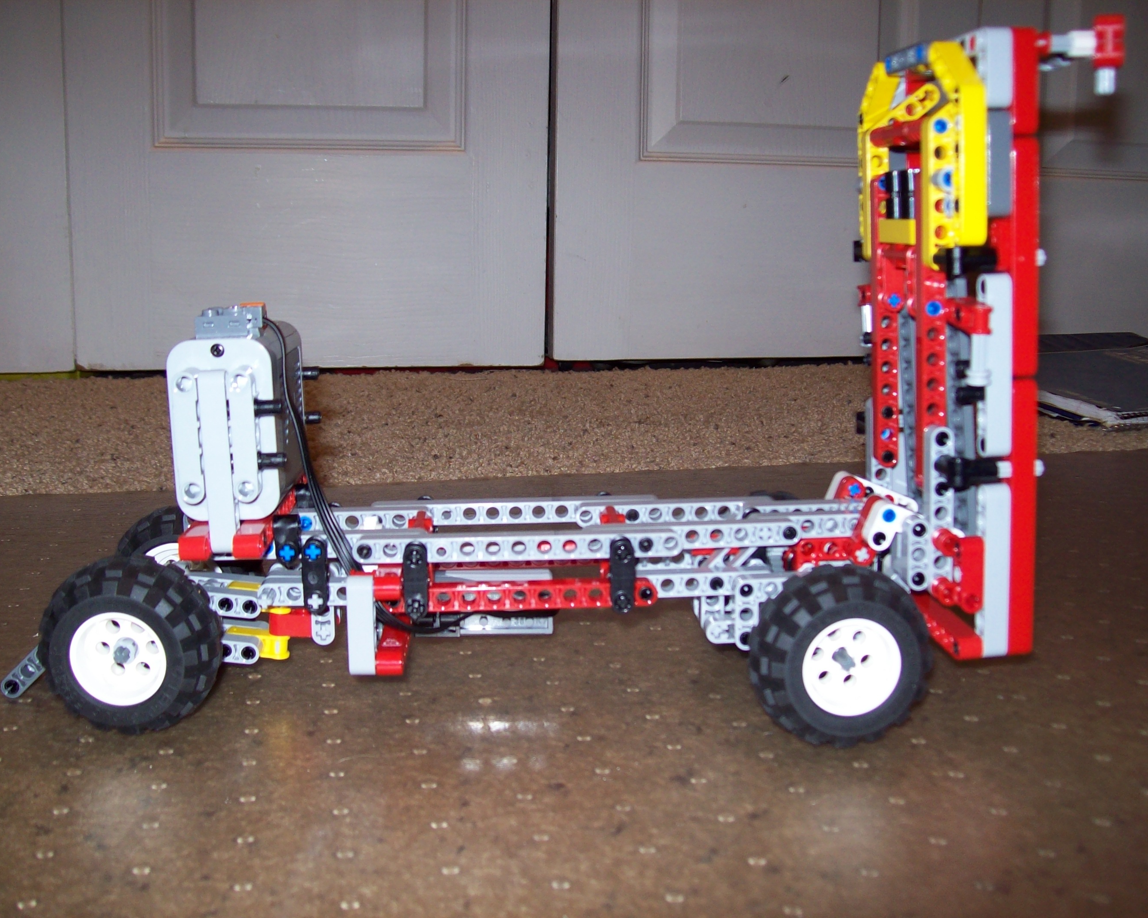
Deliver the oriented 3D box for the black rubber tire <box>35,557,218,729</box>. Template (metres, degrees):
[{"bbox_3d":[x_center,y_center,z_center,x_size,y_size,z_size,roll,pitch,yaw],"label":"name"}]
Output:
[{"bbox_3d":[-0.138,0.059,0.398,0.056,0.056,0.026,0,11,-1],"label":"black rubber tire"}]

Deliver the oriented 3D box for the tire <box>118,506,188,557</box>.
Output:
[{"bbox_3d":[-0.141,0.043,0.469,0.056,0.056,0.026,0,11,-1],"label":"tire"}]

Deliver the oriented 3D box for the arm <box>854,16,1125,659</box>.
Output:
[{"bbox_3d":[0.136,-0.041,0.425,0.067,0.199,0.090,-2,11,-3],"label":"arm"}]

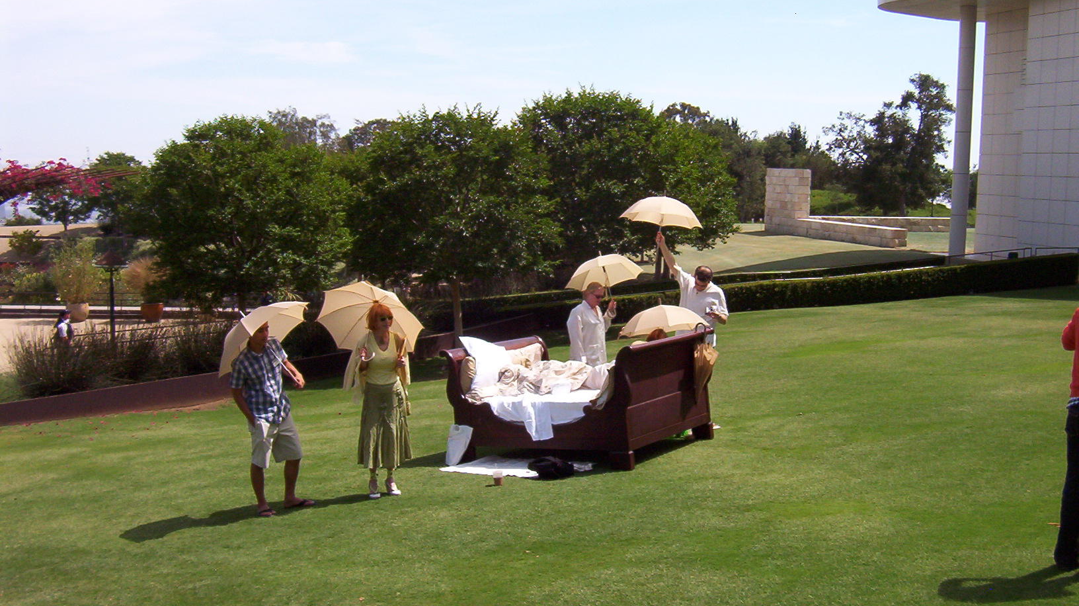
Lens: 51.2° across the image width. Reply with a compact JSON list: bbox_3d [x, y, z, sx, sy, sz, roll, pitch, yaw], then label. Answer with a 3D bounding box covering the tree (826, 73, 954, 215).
[{"bbox_3d":[21.847,-9.789,70.000,8.000,9.100,7.400,0,7,0],"label":"tree"}]

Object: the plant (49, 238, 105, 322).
[{"bbox_3d":[-13.992,-0.674,34.210,1.682,2.529,1.600,0,8,0],"label":"plant"}]

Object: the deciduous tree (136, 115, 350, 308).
[{"bbox_3d":[-5.849,-1.123,22.549,4.266,5.176,4.200,0,8,0],"label":"deciduous tree"}]

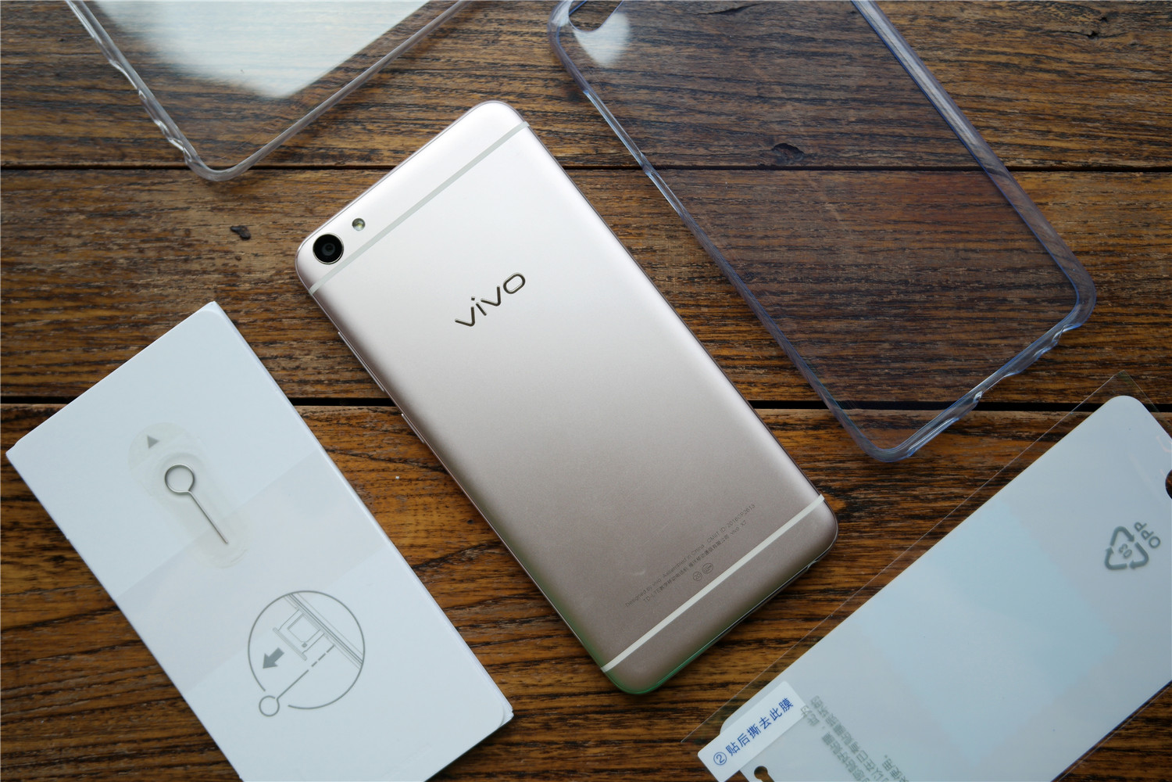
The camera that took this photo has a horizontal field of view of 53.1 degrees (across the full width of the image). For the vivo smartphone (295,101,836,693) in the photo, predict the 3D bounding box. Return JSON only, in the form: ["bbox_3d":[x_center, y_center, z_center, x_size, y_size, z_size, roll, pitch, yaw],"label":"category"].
[{"bbox_3d":[-0.005,0.001,0.302,0.072,0.007,0.147,-38,88,0],"label":"vivo smartphone"}]

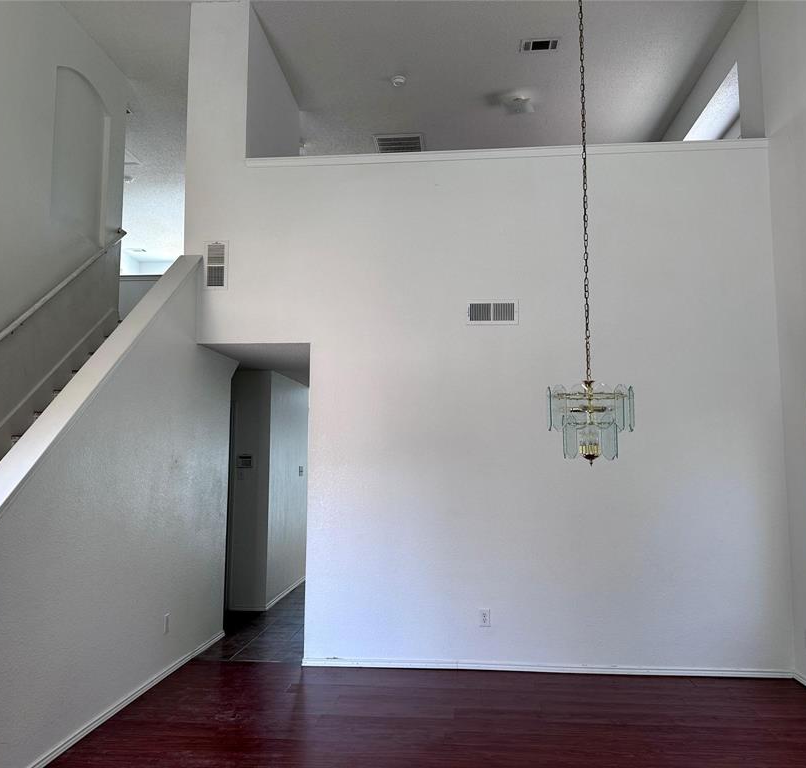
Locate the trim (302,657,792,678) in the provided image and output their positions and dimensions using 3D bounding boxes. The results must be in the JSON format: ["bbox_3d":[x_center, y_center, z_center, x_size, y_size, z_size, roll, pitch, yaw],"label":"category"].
[{"bbox_3d":[0.999,2.059,5.152,3.516,0.068,0.016,0,-6,5],"label":"trim"}]

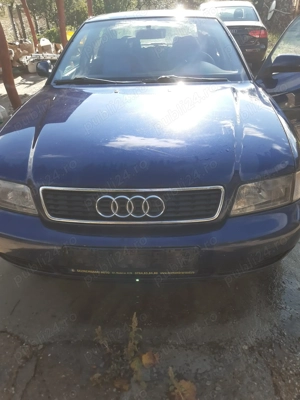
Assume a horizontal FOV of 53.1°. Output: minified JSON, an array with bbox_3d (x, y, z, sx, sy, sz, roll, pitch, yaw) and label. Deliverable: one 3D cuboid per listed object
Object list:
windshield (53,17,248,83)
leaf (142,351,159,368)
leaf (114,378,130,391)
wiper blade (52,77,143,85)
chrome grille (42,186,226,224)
[{"bbox_3d":[0.005,-1.128,2.264,1.400,0.120,0.870,1,60,2],"label":"windshield"},{"bbox_3d":[0.002,0.698,1.311,0.070,0.030,0.065,1,30,2],"label":"leaf"},{"bbox_3d":[-0.112,0.752,1.225,0.065,0.020,0.050,1,30,2],"label":"leaf"},{"bbox_3d":[-0.350,-0.827,2.085,0.630,0.050,0.060,7,30,12],"label":"wiper blade"},{"bbox_3d":[-0.068,0.024,1.177,0.725,0.145,0.090,1,17,2],"label":"chrome grille"}]

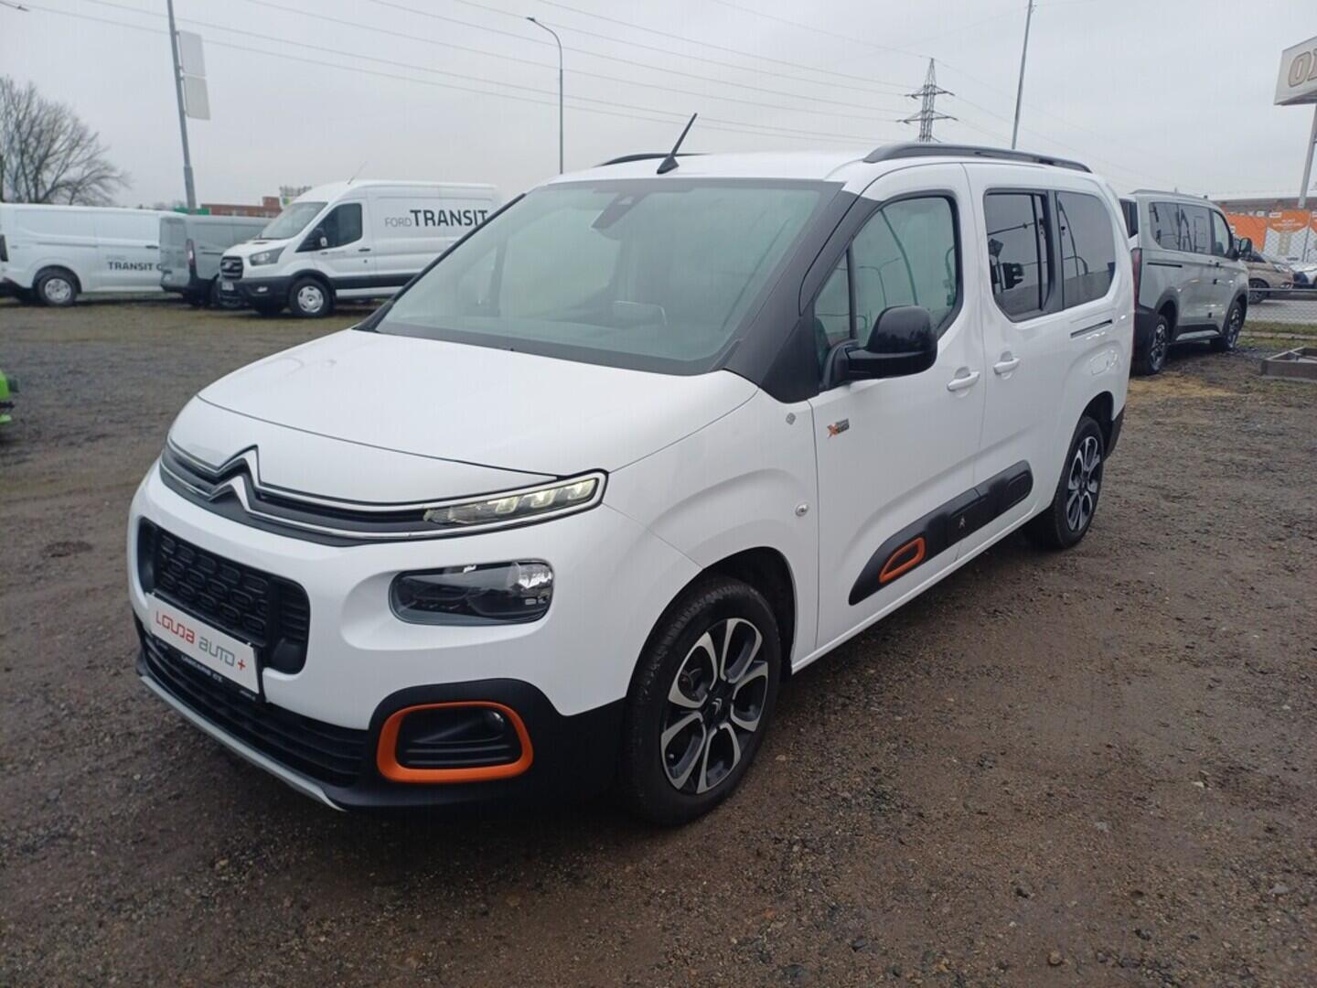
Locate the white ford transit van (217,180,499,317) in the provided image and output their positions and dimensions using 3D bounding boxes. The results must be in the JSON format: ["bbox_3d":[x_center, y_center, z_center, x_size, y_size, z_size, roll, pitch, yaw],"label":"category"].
[{"bbox_3d":[-5.822,-4.889,18.719,2.080,2.530,5.550,14,20,39],"label":"white ford transit van"}]

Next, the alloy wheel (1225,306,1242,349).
[{"bbox_3d":[7.603,-2.229,12.711,0.200,0.510,0.510,15,21,42],"label":"alloy wheel"}]

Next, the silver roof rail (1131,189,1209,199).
[{"bbox_3d":[5.718,-3.308,10.565,0.060,0.090,2.700,15,21,42],"label":"silver roof rail"}]

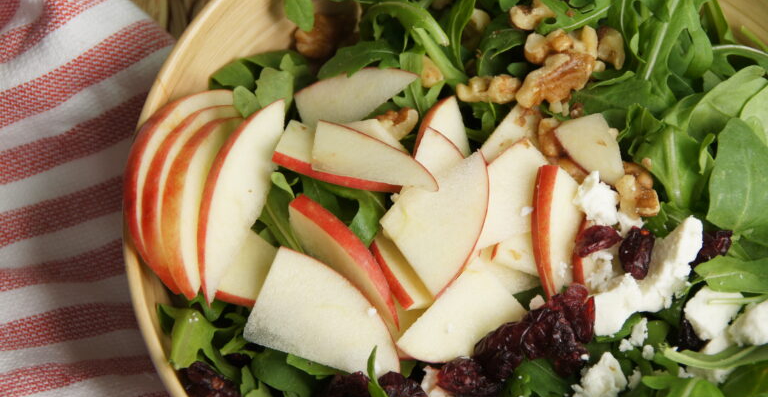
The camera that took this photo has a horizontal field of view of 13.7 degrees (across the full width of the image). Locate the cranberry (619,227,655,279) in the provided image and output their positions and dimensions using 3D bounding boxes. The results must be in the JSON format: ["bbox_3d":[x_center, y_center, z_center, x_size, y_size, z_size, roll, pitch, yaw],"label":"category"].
[{"bbox_3d":[0.079,0.017,0.997,0.011,0.009,0.015,9,60,2],"label":"cranberry"}]

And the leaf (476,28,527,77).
[{"bbox_3d":[0.041,-0.051,1.113,0.020,0.012,0.016,-27,65,-14],"label":"leaf"}]

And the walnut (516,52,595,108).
[{"bbox_3d":[0.059,-0.041,1.093,0.028,0.012,0.016,-32,66,-16],"label":"walnut"}]

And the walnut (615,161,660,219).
[{"bbox_3d":[0.080,-0.003,1.013,0.014,0.011,0.018,-14,62,-11],"label":"walnut"}]

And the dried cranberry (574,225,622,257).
[{"bbox_3d":[0.067,0.013,1.001,0.014,0.008,0.010,-15,62,-11],"label":"dried cranberry"}]

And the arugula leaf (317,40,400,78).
[{"bbox_3d":[-0.009,-0.048,1.109,0.031,0.010,0.019,-13,63,-7],"label":"arugula leaf"}]

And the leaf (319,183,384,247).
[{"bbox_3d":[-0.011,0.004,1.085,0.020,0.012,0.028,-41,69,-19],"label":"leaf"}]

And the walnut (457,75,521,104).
[{"bbox_3d":[0.036,-0.037,1.098,0.021,0.010,0.011,-3,62,-1],"label":"walnut"}]

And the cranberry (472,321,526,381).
[{"bbox_3d":[0.038,0.050,1.047,0.020,0.011,0.014,-37,68,-18],"label":"cranberry"}]

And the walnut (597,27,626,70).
[{"bbox_3d":[0.074,-0.049,1.042,0.009,0.010,0.013,-10,61,-9],"label":"walnut"}]

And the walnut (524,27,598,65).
[{"bbox_3d":[0.058,-0.048,1.040,0.023,0.012,0.015,-8,61,-7],"label":"walnut"}]

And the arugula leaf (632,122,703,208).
[{"bbox_3d":[0.096,-0.011,1.079,0.026,0.013,0.028,0,62,0],"label":"arugula leaf"}]

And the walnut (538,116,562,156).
[{"bbox_3d":[0.058,-0.021,1.085,0.016,0.011,0.018,0,62,0],"label":"walnut"}]

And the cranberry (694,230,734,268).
[{"bbox_3d":[0.103,0.016,1.008,0.013,0.009,0.011,-30,66,-18],"label":"cranberry"}]

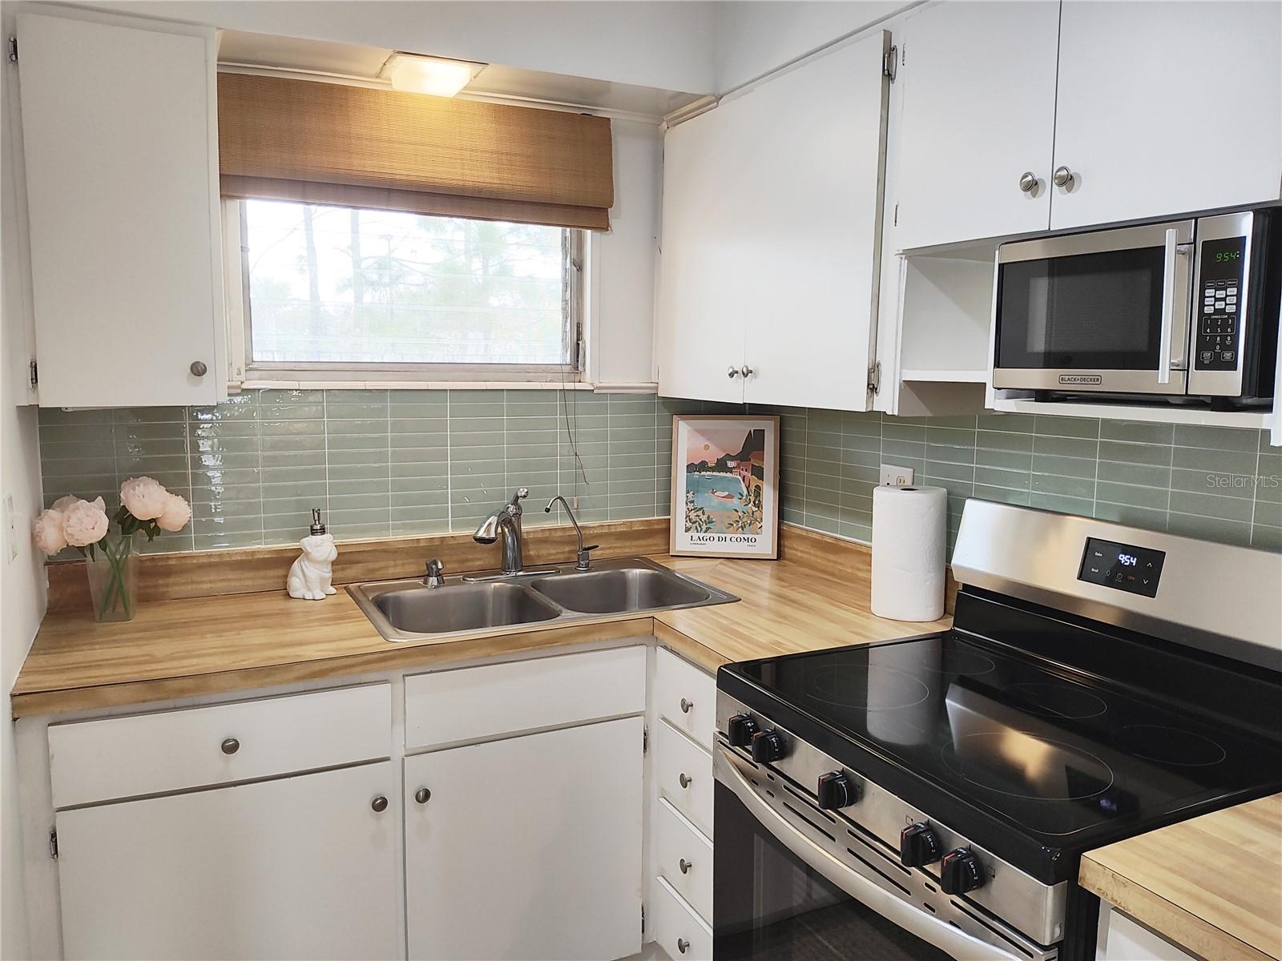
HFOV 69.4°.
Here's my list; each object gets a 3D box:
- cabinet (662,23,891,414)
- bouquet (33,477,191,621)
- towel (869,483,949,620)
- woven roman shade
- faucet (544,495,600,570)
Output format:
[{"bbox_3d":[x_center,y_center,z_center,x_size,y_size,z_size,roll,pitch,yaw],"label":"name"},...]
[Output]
[{"bbox_3d":[0.423,-0.576,2.333,0.349,0.755,0.930,-3,8,-27],"label":"cabinet"},{"bbox_3d":[-1.121,0.148,1.982,0.287,0.308,0.225,-3,8,-27],"label":"bouquet"},{"bbox_3d":[0.630,0.168,2.163,0.164,0.286,0.164,-3,8,-27],"label":"towel"},{"bbox_3d":[-0.521,-0.805,2.310,0.980,0.289,0.054,-3,8,-27],"label":"woven roman shade"},{"bbox_3d":[-0.184,0.142,2.509,0.176,0.210,0.052,-5,9,-39],"label":"faucet"}]

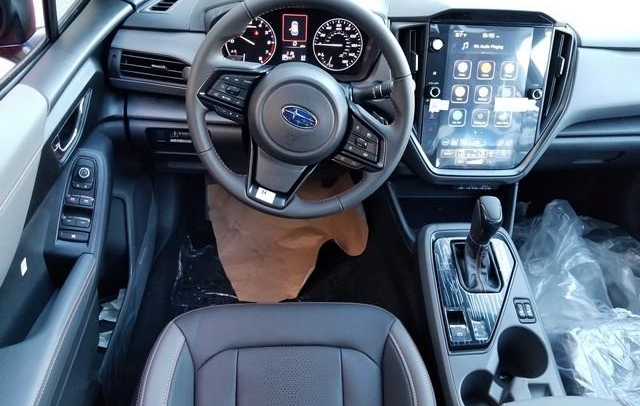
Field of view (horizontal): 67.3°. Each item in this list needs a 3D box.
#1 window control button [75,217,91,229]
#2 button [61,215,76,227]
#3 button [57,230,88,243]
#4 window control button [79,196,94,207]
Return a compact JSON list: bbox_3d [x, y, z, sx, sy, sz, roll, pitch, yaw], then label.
[{"bbox_3d":[-0.374,0.032,0.760,0.022,0.009,0.016,5,70,0],"label":"window control button"},{"bbox_3d":[-0.397,0.030,0.760,0.022,0.009,0.016,5,70,0],"label":"button"},{"bbox_3d":[-0.386,0.052,0.753,0.045,0.008,0.016,5,70,0],"label":"button"},{"bbox_3d":[-0.373,-0.003,0.770,0.022,0.009,0.016,5,70,0],"label":"window control button"}]

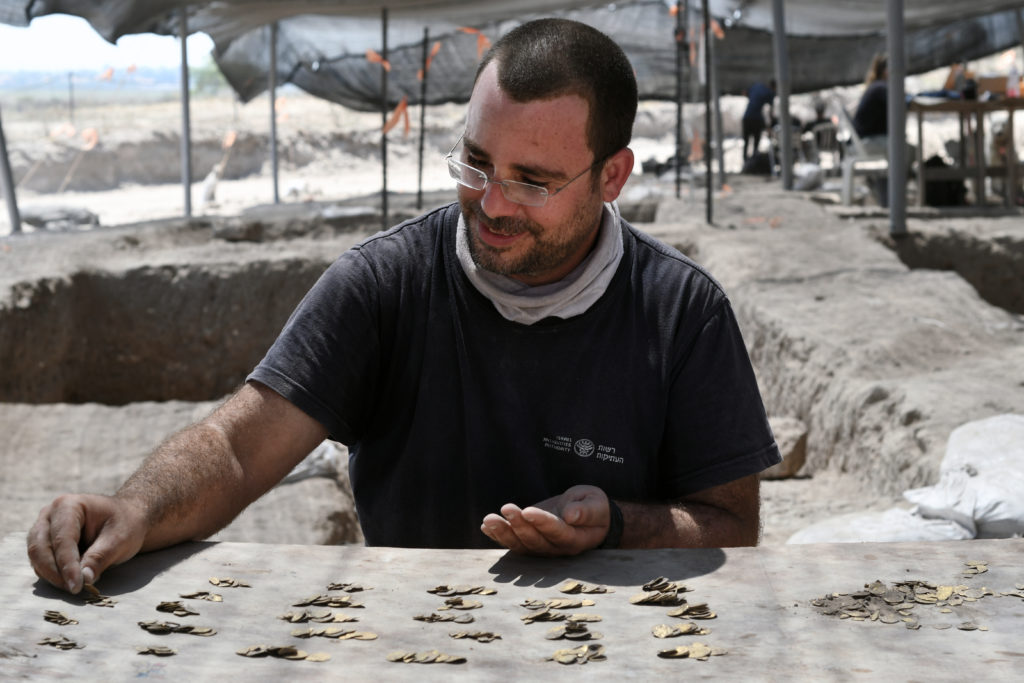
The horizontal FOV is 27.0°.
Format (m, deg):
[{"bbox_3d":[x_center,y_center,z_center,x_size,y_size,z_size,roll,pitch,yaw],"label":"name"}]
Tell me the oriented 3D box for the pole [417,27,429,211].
[{"bbox_3d":[-0.613,-1.526,14.600,0.035,1.260,0.035,2,7,0],"label":"pole"}]

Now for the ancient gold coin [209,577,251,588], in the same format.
[{"bbox_3d":[-0.255,0.217,1.925,0.037,0.008,0.020,0,7,0],"label":"ancient gold coin"}]

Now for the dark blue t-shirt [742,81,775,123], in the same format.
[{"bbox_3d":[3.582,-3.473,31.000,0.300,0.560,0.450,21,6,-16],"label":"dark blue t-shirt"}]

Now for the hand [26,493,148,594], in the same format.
[{"bbox_3d":[-0.387,0.183,1.950,0.092,0.088,0.130,6,9,40],"label":"hand"}]

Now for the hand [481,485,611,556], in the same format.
[{"bbox_3d":[0.032,0.172,2.050,0.135,0.068,0.095,-4,8,-30],"label":"hand"}]

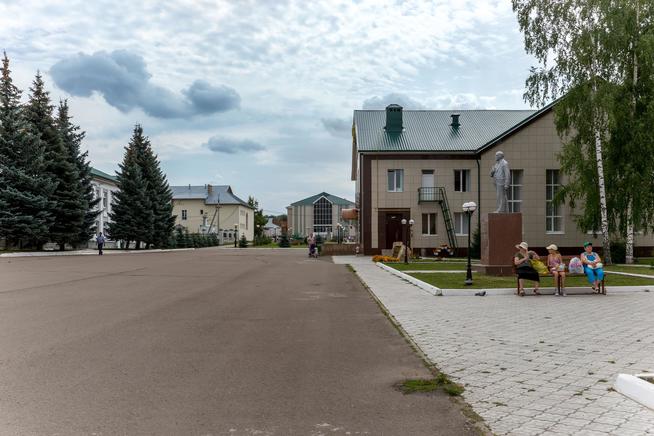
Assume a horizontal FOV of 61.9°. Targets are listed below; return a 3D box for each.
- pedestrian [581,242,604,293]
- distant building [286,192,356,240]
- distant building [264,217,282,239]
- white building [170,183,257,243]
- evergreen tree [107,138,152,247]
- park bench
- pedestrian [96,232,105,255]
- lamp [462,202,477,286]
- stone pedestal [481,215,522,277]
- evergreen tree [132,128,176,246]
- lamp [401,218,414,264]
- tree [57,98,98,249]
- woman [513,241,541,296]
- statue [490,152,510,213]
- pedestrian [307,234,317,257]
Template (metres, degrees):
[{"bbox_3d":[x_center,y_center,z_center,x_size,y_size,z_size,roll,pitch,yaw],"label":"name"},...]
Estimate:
[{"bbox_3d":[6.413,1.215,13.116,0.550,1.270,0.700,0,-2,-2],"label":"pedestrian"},{"bbox_3d":[-0.672,-0.105,131.081,16.500,11.800,18.000,0,-2,0],"label":"distant building"},{"bbox_3d":[-14.633,3.060,145.000,7.000,6.500,7.500,0,-2,0],"label":"distant building"},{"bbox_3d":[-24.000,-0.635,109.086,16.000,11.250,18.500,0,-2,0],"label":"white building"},{"bbox_3d":[-20.267,-3.209,56.643,5.300,12.700,5.300,0,-2,0],"label":"evergreen tree"},{"bbox_3d":[5.651,1.416,13.259,2.150,0.920,0.600,0,-2,0],"label":"park bench"},{"bbox_3d":[-17.232,1.978,41.457,0.550,1.730,0.420,0,-2,-6],"label":"pedestrian"},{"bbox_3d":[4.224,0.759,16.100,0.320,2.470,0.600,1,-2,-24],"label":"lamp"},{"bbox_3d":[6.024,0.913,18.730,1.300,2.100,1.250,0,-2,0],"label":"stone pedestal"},{"bbox_3d":[-19.087,-3.242,57.000,5.800,13.100,5.800,0,-2,0],"label":"evergreen tree"},{"bbox_3d":[4.285,1.257,28.900,0.620,2.420,0.340,0,-2,0],"label":"lamp"},{"bbox_3d":[-24.760,-4.103,52.000,5.800,14.400,5.800,0,-2,0],"label":"tree"},{"bbox_3d":[4.826,1.220,13.116,0.660,1.300,0.750,0,-2,-6],"label":"woman"},{"bbox_3d":[6.481,-1.326,20.300,0.700,2.340,0.820,0,-2,-5],"label":"statue"},{"bbox_3d":[-1.026,1.843,36.800,0.600,1.630,0.500,0,-2,-14],"label":"pedestrian"}]

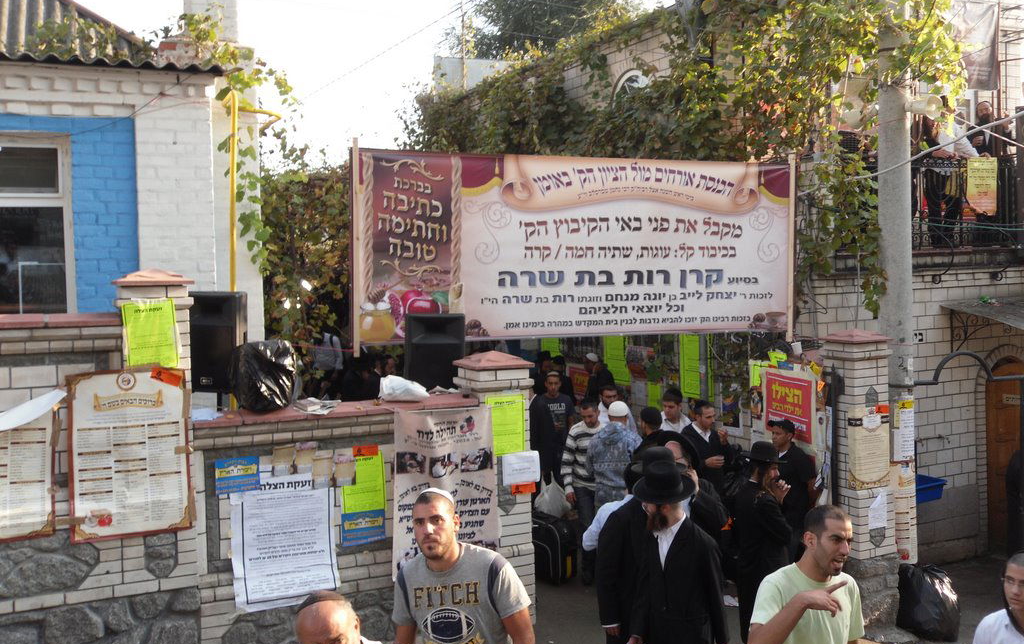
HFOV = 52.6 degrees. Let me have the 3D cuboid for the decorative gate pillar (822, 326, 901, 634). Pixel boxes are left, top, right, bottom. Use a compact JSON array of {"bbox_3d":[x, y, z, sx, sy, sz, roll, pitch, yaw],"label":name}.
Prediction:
[{"bbox_3d":[3.020,1.340,9.060,0.470,2.515,0.470,-2,2,-25],"label":"decorative gate pillar"}]

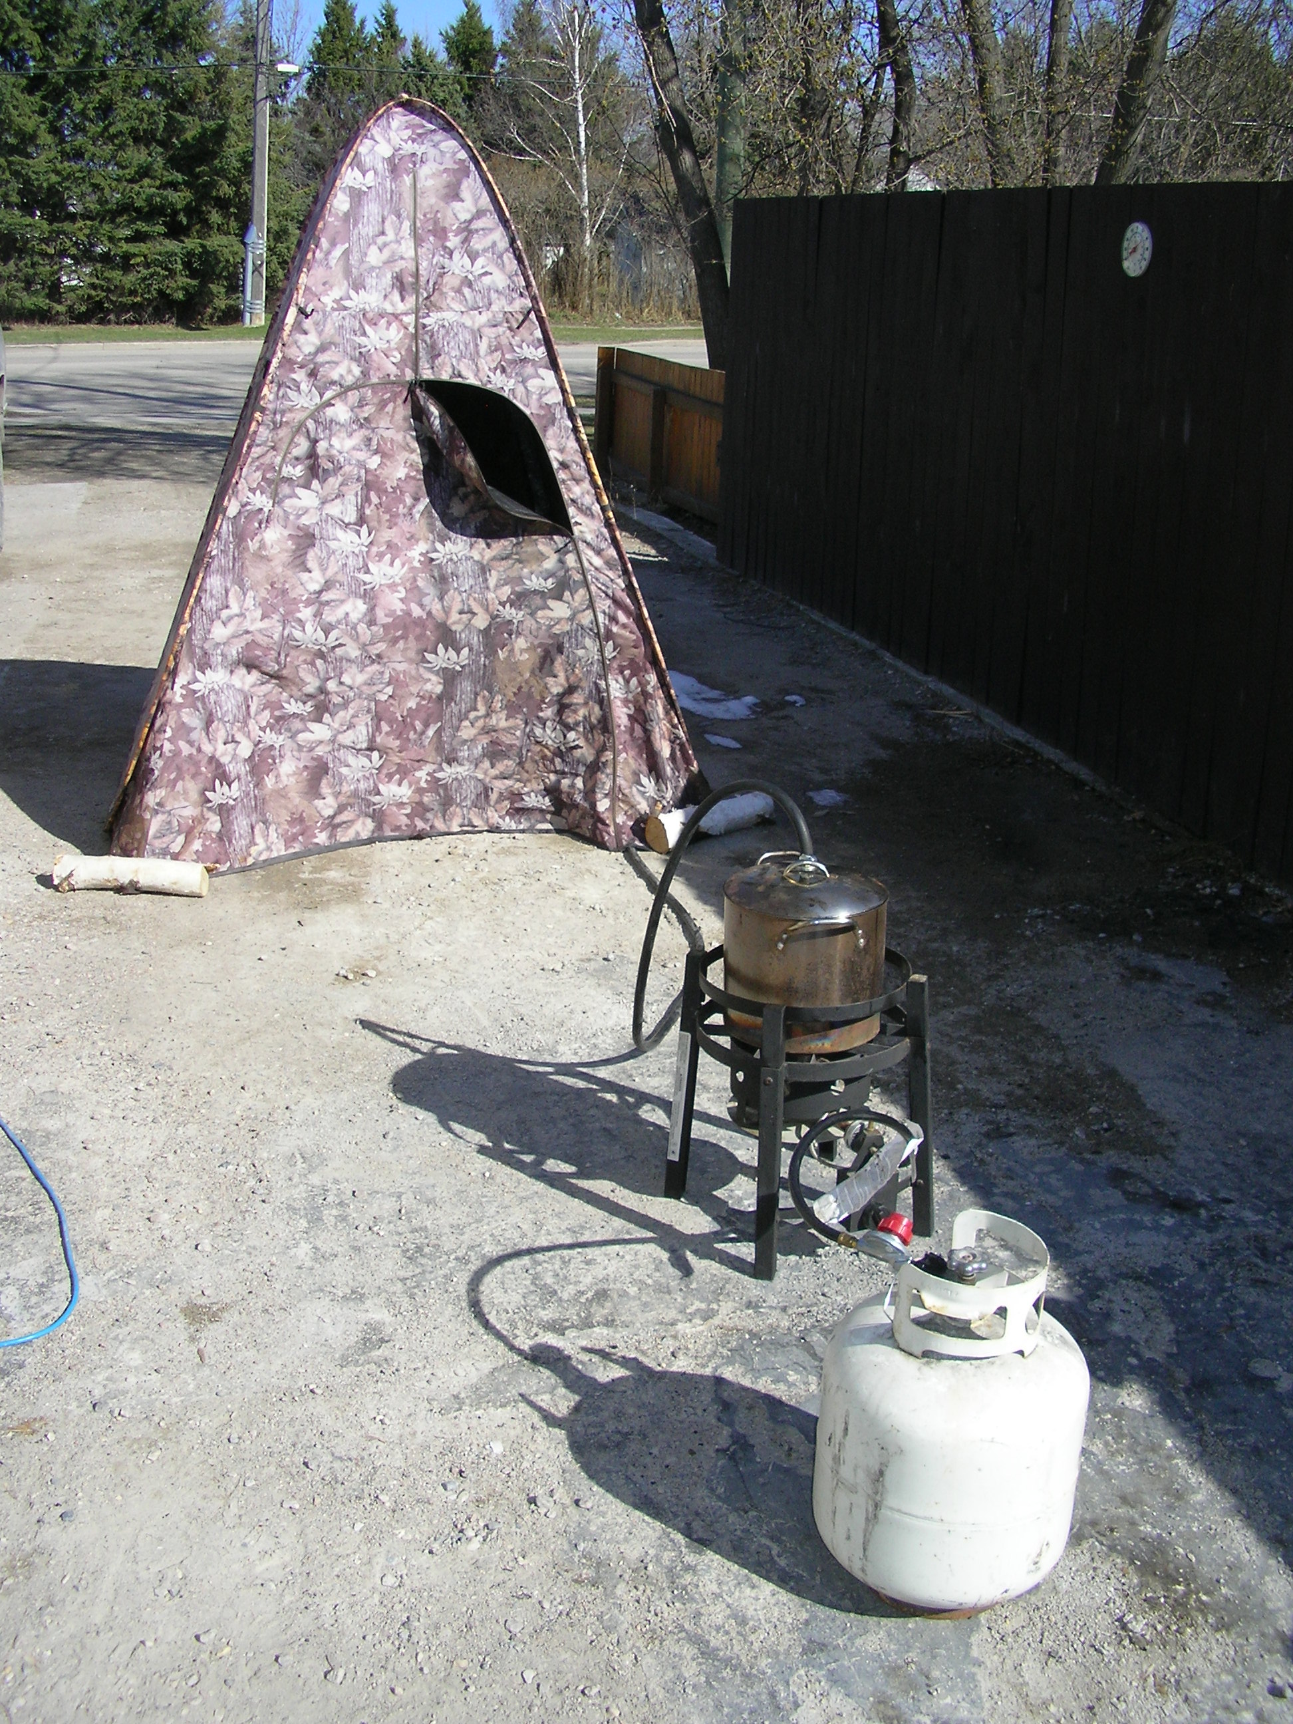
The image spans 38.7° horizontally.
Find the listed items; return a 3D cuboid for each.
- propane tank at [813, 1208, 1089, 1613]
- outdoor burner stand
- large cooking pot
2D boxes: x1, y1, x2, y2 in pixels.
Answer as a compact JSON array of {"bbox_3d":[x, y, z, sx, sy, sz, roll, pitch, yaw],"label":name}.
[{"bbox_3d":[0.362,0.653,2.202,0.312,0.450,0.312,2,20,-1],"label":"propane tank"},{"bbox_3d":[0.252,0.385,3.045,0.350,0.455,0.350,-9,20,-25],"label":"outdoor burner stand"},{"bbox_3d":[0.252,0.133,2.966,0.270,0.270,0.340,-4,18,-12],"label":"large cooking pot"}]

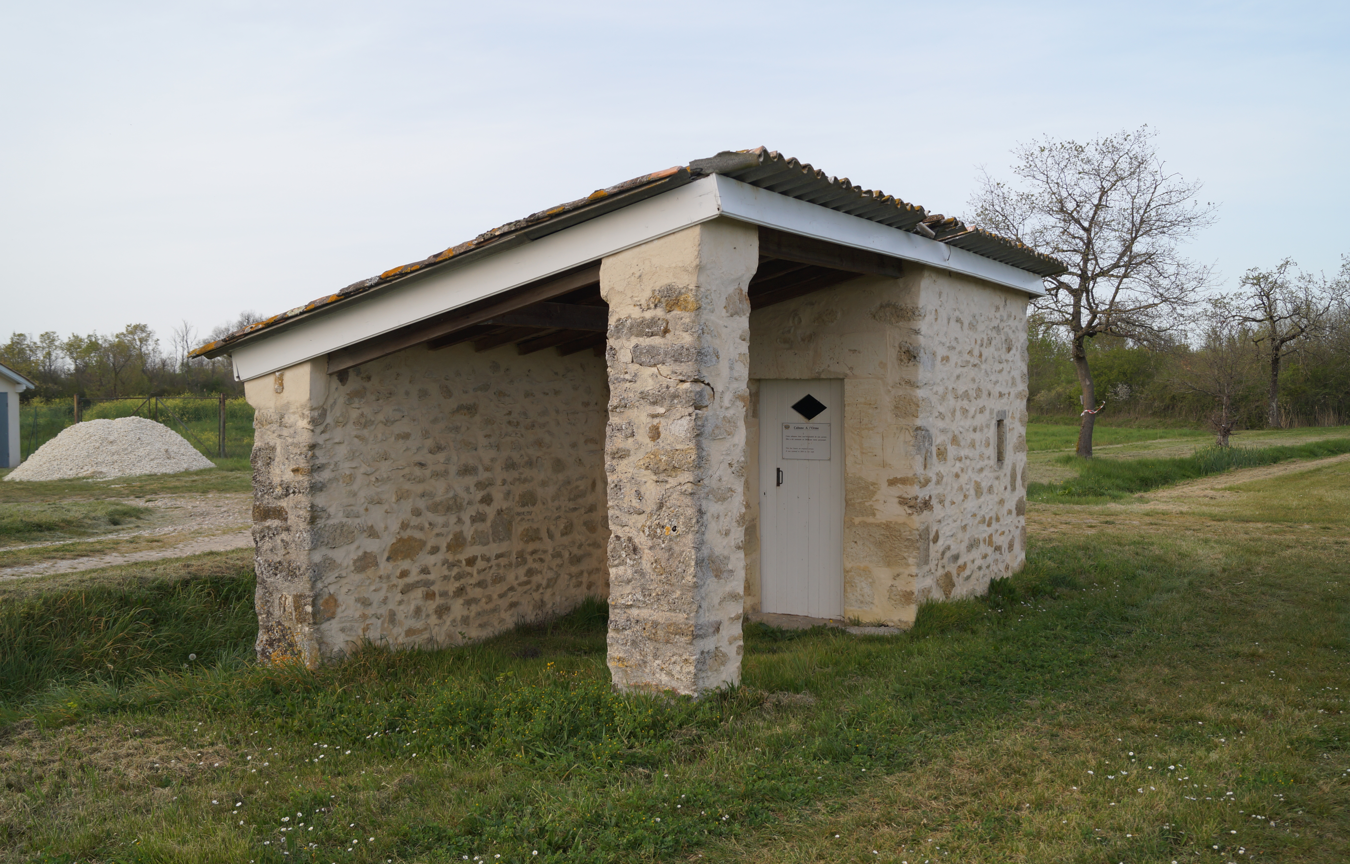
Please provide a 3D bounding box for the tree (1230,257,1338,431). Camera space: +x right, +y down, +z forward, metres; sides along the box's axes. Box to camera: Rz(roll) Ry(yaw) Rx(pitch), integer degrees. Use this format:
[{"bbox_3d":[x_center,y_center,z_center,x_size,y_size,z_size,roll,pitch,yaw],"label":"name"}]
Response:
[{"bbox_3d":[26.150,-3.776,52.858,4.701,7.150,4.466,1,3,26],"label":"tree"}]

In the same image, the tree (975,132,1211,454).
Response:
[{"bbox_3d":[11.131,-3.699,32.827,6.473,8.727,6.150,1,2,19],"label":"tree"}]

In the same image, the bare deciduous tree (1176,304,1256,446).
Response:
[{"bbox_3d":[16.626,-1.740,37.914,2.431,4.359,2.309,1,2,24],"label":"bare deciduous tree"}]

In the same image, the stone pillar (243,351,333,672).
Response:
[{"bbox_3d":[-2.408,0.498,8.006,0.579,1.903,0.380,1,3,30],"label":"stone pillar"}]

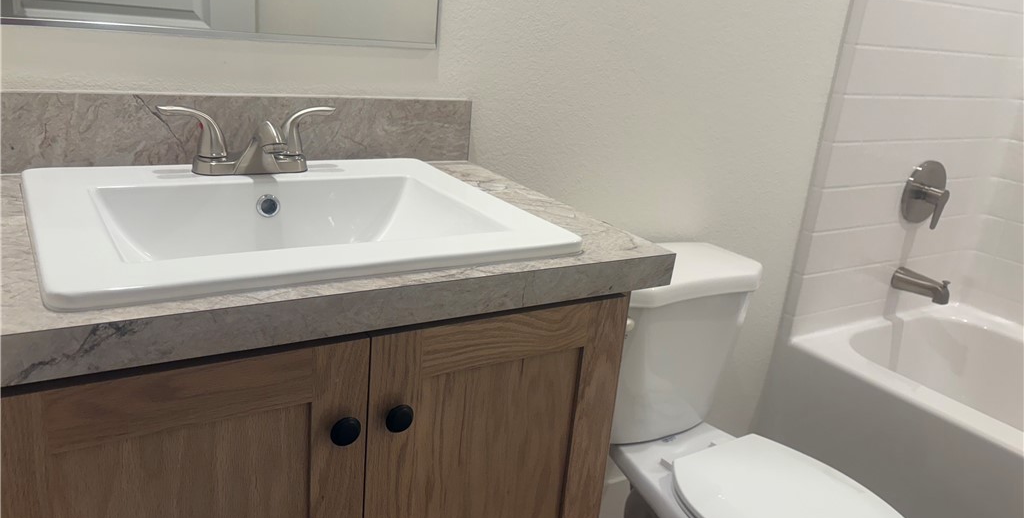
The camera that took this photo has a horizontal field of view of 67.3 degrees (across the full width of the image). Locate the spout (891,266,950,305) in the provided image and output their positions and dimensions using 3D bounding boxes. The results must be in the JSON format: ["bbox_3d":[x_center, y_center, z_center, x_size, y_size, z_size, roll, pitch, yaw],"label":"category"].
[{"bbox_3d":[1.105,0.072,2.065,0.056,0.073,0.142,-6,21,-31],"label":"spout"}]

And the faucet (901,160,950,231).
[{"bbox_3d":[1.111,-0.166,2.015,0.176,0.174,0.080,-6,21,-31],"label":"faucet"}]

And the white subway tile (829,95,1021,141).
[{"bbox_3d":[1.073,-0.355,1.969,0.757,0.111,0.010,-6,21,-31],"label":"white subway tile"}]

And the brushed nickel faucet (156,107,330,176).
[{"bbox_3d":[-0.324,-0.144,0.995,0.231,0.090,0.150,-6,21,-31],"label":"brushed nickel faucet"}]

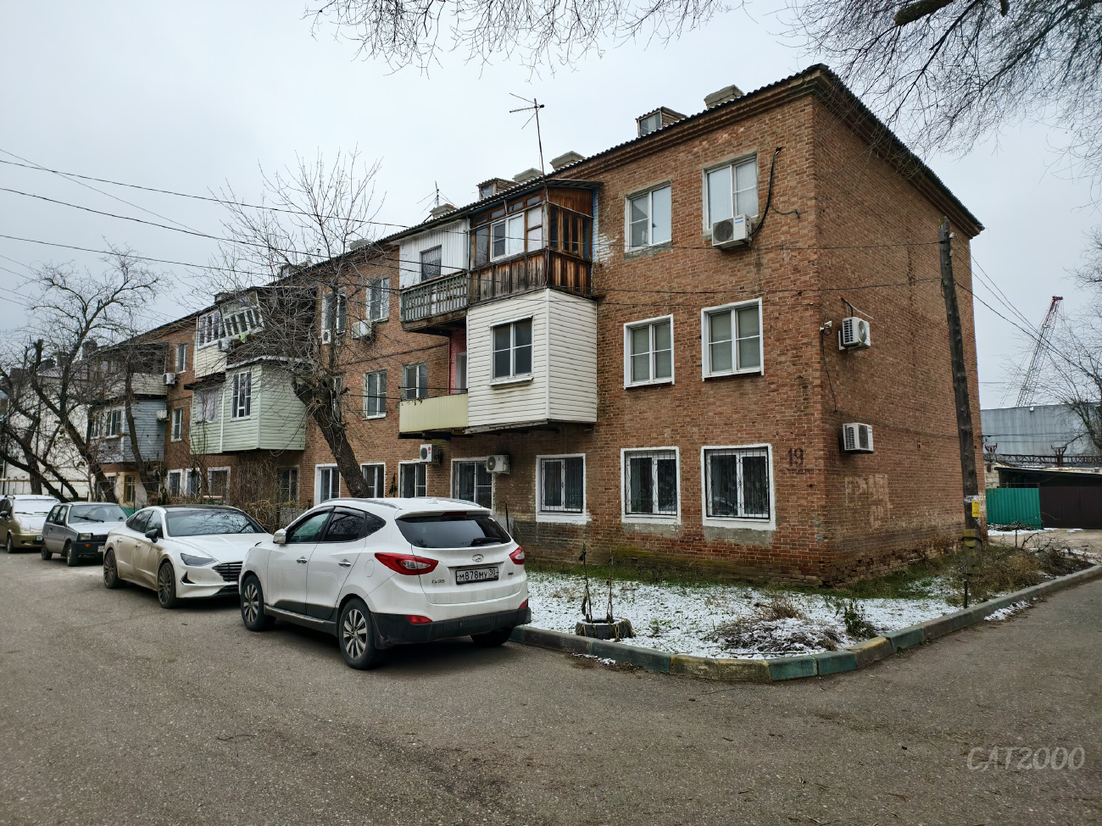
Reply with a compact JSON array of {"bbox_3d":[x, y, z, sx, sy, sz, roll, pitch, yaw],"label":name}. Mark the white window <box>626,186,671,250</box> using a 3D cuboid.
[{"bbox_3d":[2.287,-4.439,16.890,1.260,1.280,0.130,-5,-8,43],"label":"white window"}]

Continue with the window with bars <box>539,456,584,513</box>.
[{"bbox_3d":[0.262,1.781,18.120,1.400,1.320,0.060,-5,-8,43],"label":"window with bars"}]

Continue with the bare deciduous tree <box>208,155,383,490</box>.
[{"bbox_3d":[-6.340,-1.514,18.422,4.400,10.300,4.000,2,-6,-19],"label":"bare deciduous tree"}]

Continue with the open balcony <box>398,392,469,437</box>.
[{"bbox_3d":[-2.538,0.136,19.722,2.870,0.970,1.650,-5,-8,43],"label":"open balcony"}]

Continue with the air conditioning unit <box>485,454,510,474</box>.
[{"bbox_3d":[-1.396,1.364,19.492,0.640,0.460,0.290,-6,-8,43],"label":"air conditioning unit"}]

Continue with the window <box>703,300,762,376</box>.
[{"bbox_3d":[3.775,-1.482,15.169,1.380,1.560,0.150,-5,-8,43],"label":"window"}]

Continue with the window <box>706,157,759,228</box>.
[{"bbox_3d":[3.848,-4.646,15.529,1.170,1.240,0.150,-6,-8,43],"label":"window"}]

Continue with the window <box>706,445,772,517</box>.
[{"bbox_3d":[3.798,1.422,14.951,1.450,1.450,0.150,-6,-8,43],"label":"window"}]

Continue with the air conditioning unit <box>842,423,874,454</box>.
[{"bbox_3d":[6.033,0.505,14.407,0.320,0.520,0.720,-6,-8,43],"label":"air conditioning unit"}]

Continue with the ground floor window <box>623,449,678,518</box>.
[{"bbox_3d":[2.226,1.558,16.418,1.440,1.480,0.150,-6,-8,43],"label":"ground floor window"}]

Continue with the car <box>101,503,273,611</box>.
[{"bbox_3d":[-6.082,2.325,12.547,1.860,1.445,4.900,6,-8,-44],"label":"car"}]

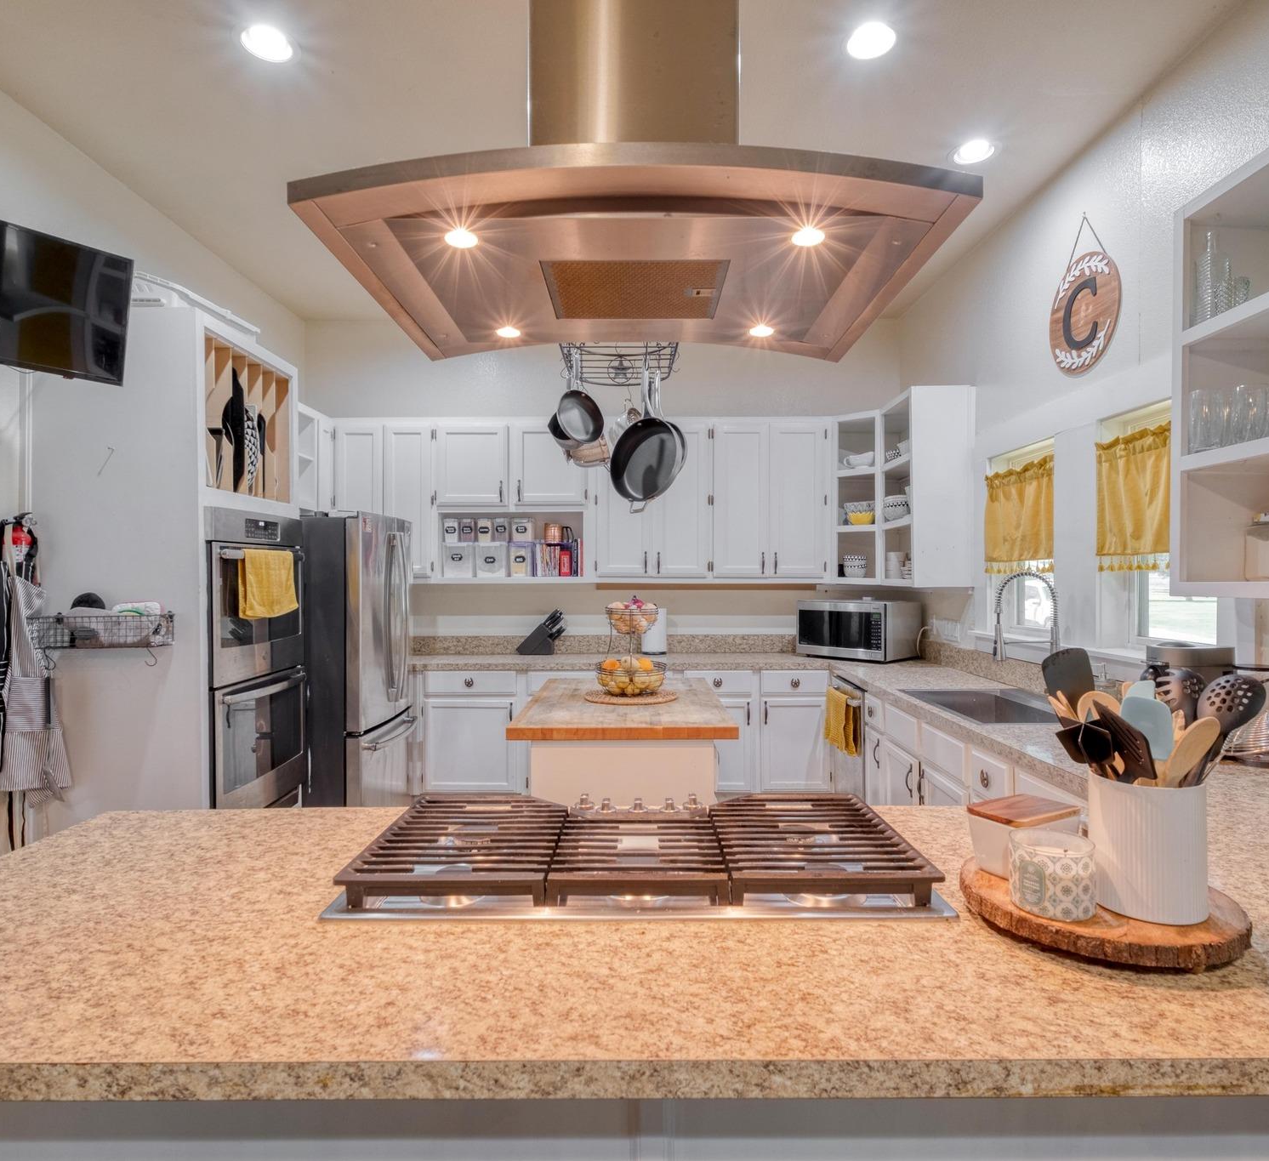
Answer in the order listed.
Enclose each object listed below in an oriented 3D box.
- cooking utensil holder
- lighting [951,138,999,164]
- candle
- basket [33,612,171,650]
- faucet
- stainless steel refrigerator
[{"bbox_3d":[0.708,0.355,1.007,0.140,0.178,0.140,0,0,0],"label":"cooking utensil holder"},{"bbox_3d":[1.341,-1.690,2.860,0.180,0.030,0.180,0,0,0],"label":"lighting"},{"bbox_3d":[0.587,0.413,1.021,0.105,0.087,0.105,0,0,-33],"label":"candle"},{"bbox_3d":[-1.845,0.172,2.515,0.420,0.120,0.130,0,0,0],"label":"basket"},{"bbox_3d":[1.565,0.222,2.890,0.280,0.530,0.080,0,0,0],"label":"faucet"},{"bbox_3d":[-1.710,0.520,3.965,0.890,1.760,0.840,0,0,0],"label":"stainless steel refrigerator"}]

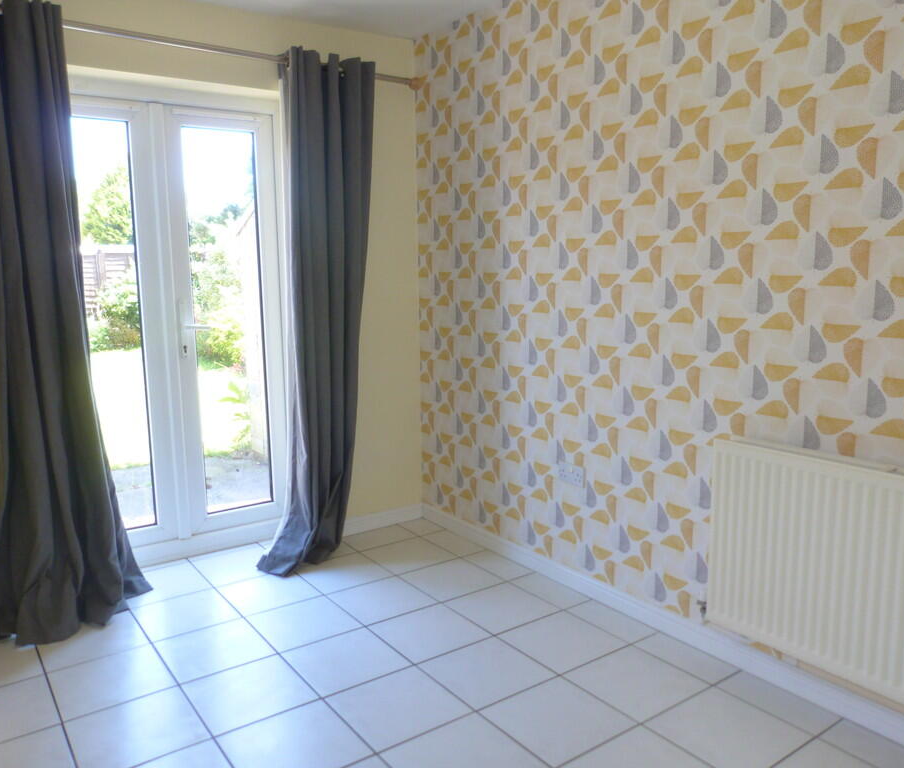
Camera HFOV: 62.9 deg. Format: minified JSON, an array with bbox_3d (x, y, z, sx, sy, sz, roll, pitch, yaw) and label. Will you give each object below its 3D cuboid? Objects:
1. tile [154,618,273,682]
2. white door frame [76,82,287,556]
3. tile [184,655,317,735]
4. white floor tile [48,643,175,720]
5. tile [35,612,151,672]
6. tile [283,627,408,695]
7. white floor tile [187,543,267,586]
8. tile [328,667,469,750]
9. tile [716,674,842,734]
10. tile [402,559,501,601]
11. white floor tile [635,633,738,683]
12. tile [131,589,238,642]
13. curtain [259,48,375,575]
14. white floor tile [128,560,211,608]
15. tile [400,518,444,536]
[{"bbox_3d":[-0.816,0.916,2.550,0.329,0.010,0.329,-6,10,-35],"label":"tile"},{"bbox_3d":[-1.252,-0.242,3.248,1.040,1.910,0.070,-6,10,-35],"label":"white door frame"},{"bbox_3d":[-0.628,0.961,2.300,0.332,0.010,0.332,-6,10,-35],"label":"tile"},{"bbox_3d":[-1.103,0.962,2.393,0.334,0.012,0.334,-6,10,-35],"label":"white floor tile"},{"bbox_3d":[-1.299,0.925,2.665,0.334,0.012,0.334,-6,10,-35],"label":"tile"},{"bbox_3d":[-0.356,0.930,2.493,0.332,0.010,0.332,-6,10,-35],"label":"tile"},{"bbox_3d":[-0.958,0.825,3.340,0.334,0.012,0.374,-6,10,-35],"label":"white floor tile"},{"bbox_3d":[-0.163,0.975,2.237,0.334,0.012,0.334,-6,10,-35],"label":"tile"},{"bbox_3d":[0.983,0.964,2.227,0.166,0.012,0.334,-6,10,-35],"label":"tile"},{"bbox_3d":[-0.006,0.832,3.148,0.332,0.010,0.332,-6,10,-35],"label":"tile"},{"bbox_3d":[0.778,0.921,2.479,0.151,0.010,0.332,-6,10,-35],"label":"white floor tile"},{"bbox_3d":[-1.010,0.880,2.818,0.329,0.010,0.329,-6,10,-35],"label":"tile"},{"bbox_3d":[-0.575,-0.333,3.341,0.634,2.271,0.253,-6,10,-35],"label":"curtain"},{"bbox_3d":[-1.209,0.843,3.093,0.329,0.010,0.345,-6,10,-35],"label":"white floor tile"},{"bbox_3d":[-0.166,0.742,3.784,0.151,0.010,0.221,-6,10,-35],"label":"tile"}]

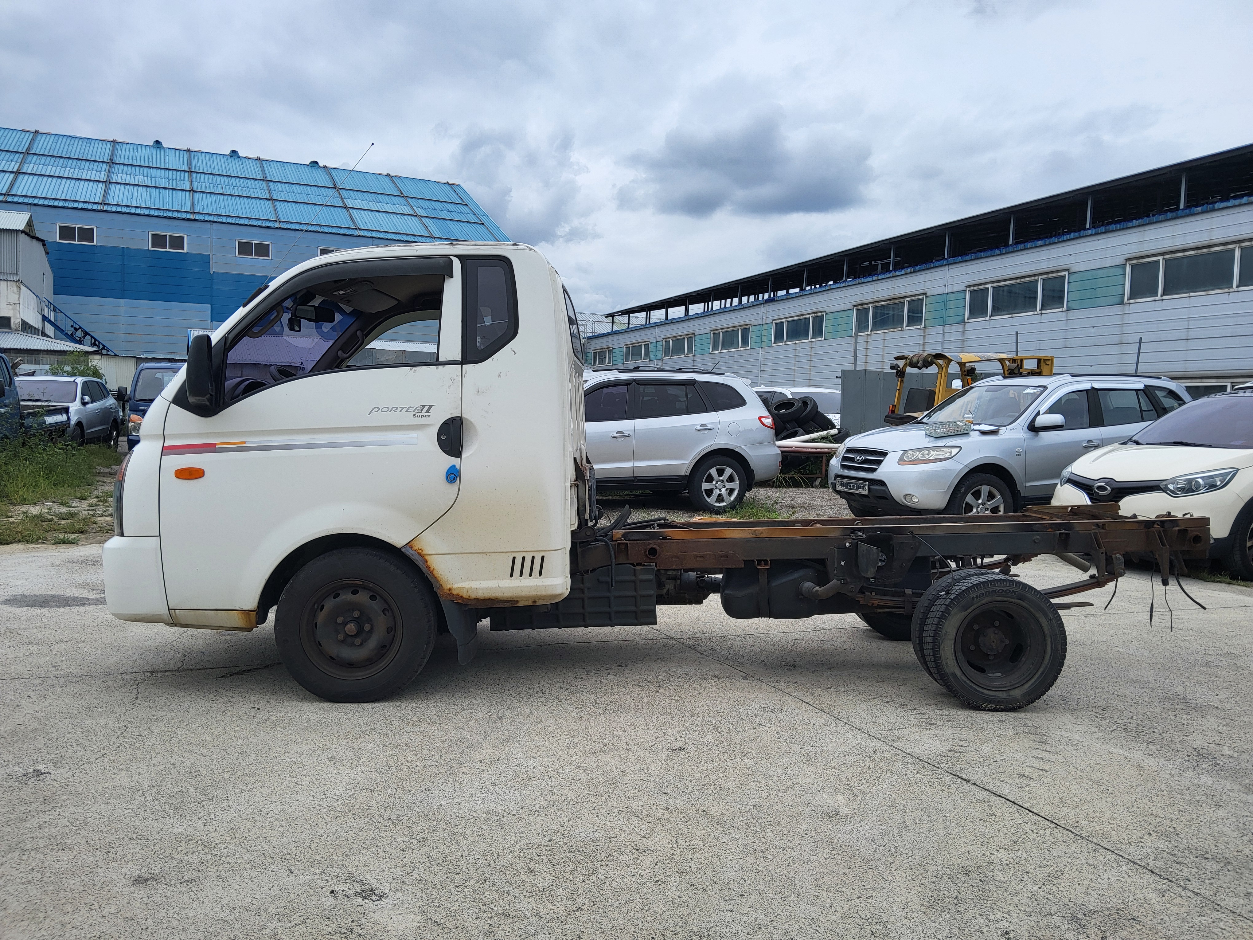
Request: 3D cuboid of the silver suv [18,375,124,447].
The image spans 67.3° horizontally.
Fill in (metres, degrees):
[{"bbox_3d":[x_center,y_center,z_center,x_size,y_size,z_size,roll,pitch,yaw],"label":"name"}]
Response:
[{"bbox_3d":[-12.800,-1.240,20.950,1.890,1.760,4.650,1,3,-13],"label":"silver suv"}]

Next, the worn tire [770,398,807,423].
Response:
[{"bbox_3d":[3.050,-1.125,17.850,0.650,0.220,0.650,-13,23,5],"label":"worn tire"}]

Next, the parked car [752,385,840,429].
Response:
[{"bbox_3d":[3.580,-0.790,20.400,1.870,1.830,4.800,0,3,-22],"label":"parked car"}]

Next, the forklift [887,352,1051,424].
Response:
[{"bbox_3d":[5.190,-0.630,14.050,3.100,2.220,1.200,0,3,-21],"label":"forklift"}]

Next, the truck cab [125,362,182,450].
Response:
[{"bbox_3d":[-9.130,-1.150,19.700,1.740,1.960,4.950,0,3,-21],"label":"truck cab"}]

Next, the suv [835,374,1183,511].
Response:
[{"bbox_3d":[4.540,-0.210,10.880,4.675,1.760,1.890,-1,3,-23],"label":"suv"}]

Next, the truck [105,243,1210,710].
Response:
[{"bbox_3d":[0.170,-0.045,4.720,5.000,1.980,1.760,1,3,1],"label":"truck"}]

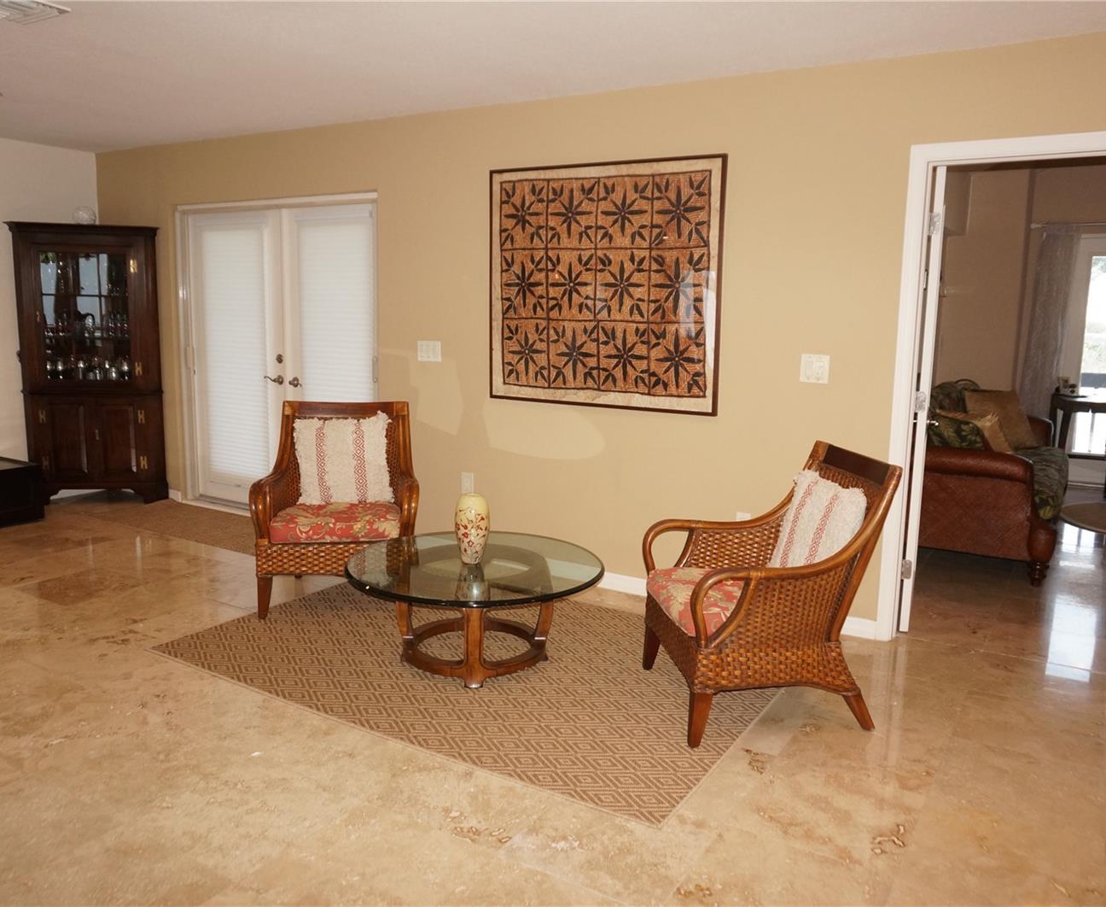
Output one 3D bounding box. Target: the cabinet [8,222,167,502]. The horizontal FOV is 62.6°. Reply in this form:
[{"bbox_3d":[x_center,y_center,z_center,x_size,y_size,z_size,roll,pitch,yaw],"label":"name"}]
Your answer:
[{"bbox_3d":[-3.246,-0.624,6.500,0.950,1.920,0.540,-1,9,-13],"label":"cabinet"}]

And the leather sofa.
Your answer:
[{"bbox_3d":[2.817,0.068,5.965,0.950,0.950,2.250,7,10,31],"label":"leather sofa"}]

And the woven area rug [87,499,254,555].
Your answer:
[{"bbox_3d":[-2.107,0.476,5.795,1.975,0.010,0.645,7,10,31],"label":"woven area rug"}]

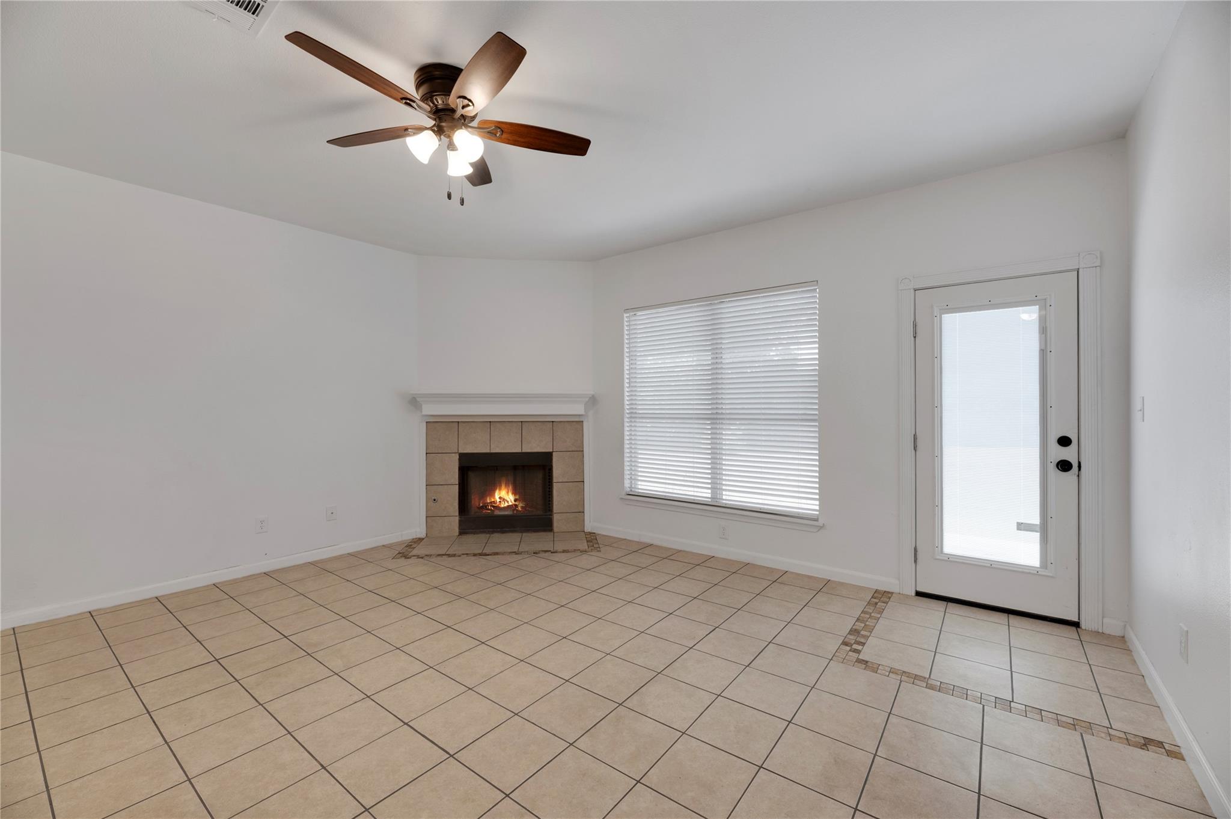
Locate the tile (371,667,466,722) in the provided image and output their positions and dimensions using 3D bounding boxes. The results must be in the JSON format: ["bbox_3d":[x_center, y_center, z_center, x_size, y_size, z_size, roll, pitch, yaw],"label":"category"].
[{"bbox_3d":[-0.856,1.250,2.100,0.298,0.010,0.298,0,-1,37],"label":"tile"}]

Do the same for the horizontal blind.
[{"bbox_3d":[0.825,-0.071,4.160,1.800,1.810,0.100,0,0,37],"label":"horizontal blind"}]

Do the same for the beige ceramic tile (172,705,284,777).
[{"bbox_3d":[-1.483,1.264,1.832,0.303,0.012,0.303,0,0,37],"label":"beige ceramic tile"}]

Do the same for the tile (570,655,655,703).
[{"bbox_3d":[-0.005,1.250,2.224,0.298,0.010,0.298,0,-1,37],"label":"tile"}]

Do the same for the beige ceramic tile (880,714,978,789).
[{"bbox_3d":[1.146,1.244,1.744,0.298,0.010,0.298,0,-1,37],"label":"beige ceramic tile"}]

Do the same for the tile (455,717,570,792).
[{"bbox_3d":[-0.373,1.246,1.742,0.298,0.010,0.298,0,-1,37],"label":"tile"}]

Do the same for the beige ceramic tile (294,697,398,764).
[{"bbox_3d":[-1.053,1.264,1.892,0.303,0.012,0.303,0,0,37],"label":"beige ceramic tile"}]

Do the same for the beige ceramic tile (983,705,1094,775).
[{"bbox_3d":[1.587,1.261,1.818,0.303,0.012,0.303,0,0,37],"label":"beige ceramic tile"}]

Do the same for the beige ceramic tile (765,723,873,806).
[{"bbox_3d":[0.727,1.262,1.699,0.303,0.012,0.303,0,0,37],"label":"beige ceramic tile"}]

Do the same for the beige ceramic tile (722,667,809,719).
[{"bbox_3d":[0.668,1.248,2.107,0.298,0.010,0.298,0,-1,37],"label":"beige ceramic tile"}]

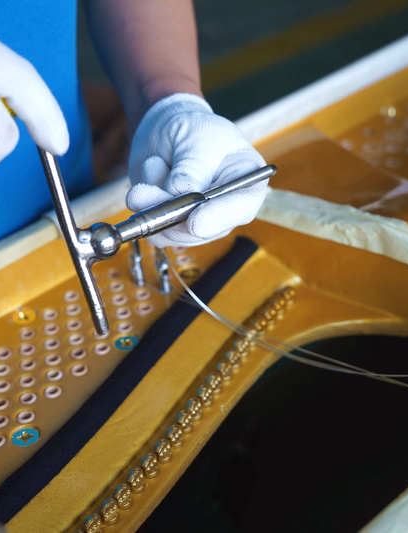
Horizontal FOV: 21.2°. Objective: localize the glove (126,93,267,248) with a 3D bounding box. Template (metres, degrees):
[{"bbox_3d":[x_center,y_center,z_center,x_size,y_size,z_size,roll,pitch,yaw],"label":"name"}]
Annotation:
[{"bbox_3d":[-0.005,-0.068,0.780,0.102,0.090,0.118,-7,37,-10],"label":"glove"}]

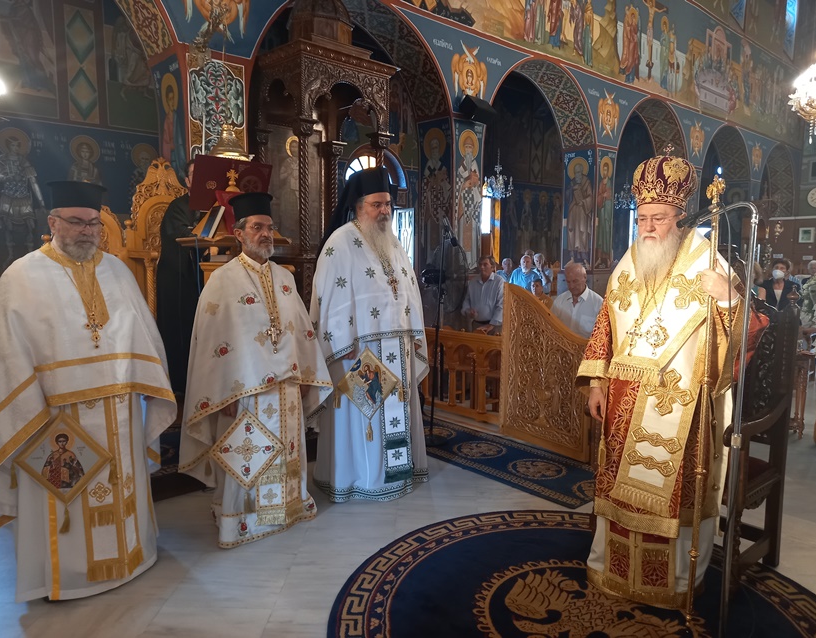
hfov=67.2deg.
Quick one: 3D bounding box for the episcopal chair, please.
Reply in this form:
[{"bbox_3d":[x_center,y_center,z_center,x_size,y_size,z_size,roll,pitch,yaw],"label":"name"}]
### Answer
[{"bbox_3d":[1.330,0.403,2.910,0.580,1.520,0.680,-5,8,-40],"label":"episcopal chair"}]

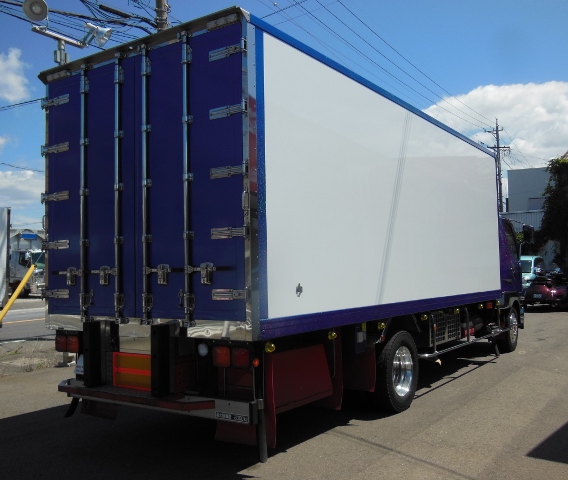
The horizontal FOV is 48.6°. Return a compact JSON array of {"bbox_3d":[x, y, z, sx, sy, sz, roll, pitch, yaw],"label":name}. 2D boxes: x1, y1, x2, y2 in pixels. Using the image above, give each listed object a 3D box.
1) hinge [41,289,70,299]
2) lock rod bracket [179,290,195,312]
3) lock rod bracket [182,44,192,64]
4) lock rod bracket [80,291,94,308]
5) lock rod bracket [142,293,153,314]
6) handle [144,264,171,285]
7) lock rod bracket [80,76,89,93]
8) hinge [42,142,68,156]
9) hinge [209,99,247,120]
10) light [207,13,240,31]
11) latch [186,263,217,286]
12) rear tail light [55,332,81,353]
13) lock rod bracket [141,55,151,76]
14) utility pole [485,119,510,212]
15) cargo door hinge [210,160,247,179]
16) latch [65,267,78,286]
[{"bbox_3d":[-2.039,0.477,5.605,0.340,0.090,0.060,-3,-4,33],"label":"hinge"},{"bbox_3d":[-0.739,0.465,4.765,0.110,0.170,0.060,-3,-4,33],"label":"lock rod bracket"},{"bbox_3d":[-0.761,-1.446,4.919,0.080,0.150,0.055,-3,-4,33],"label":"lock rod bracket"},{"bbox_3d":[-1.759,0.530,5.599,0.120,0.155,0.060,-3,-4,34],"label":"lock rod bracket"},{"bbox_3d":[-1.082,0.502,4.984,0.085,0.170,0.060,-3,-4,33],"label":"lock rod bracket"},{"bbox_3d":[-1.007,0.276,5.000,0.250,0.160,0.080,-3,-4,33],"label":"handle"},{"bbox_3d":[-1.812,-1.413,5.724,0.070,0.145,0.050,-3,-4,34],"label":"lock rod bracket"},{"bbox_3d":[-2.077,-0.817,5.684,0.340,0.095,0.060,-3,-4,33],"label":"hinge"},{"bbox_3d":[-0.418,-0.958,4.625,0.330,0.100,0.060,-3,-4,33],"label":"hinge"},{"bbox_3d":[-0.471,-1.673,4.819,0.300,0.070,0.050,-3,-4,34],"label":"light"},{"bbox_3d":[-0.616,0.251,4.689,0.250,0.160,0.080,-3,-4,33],"label":"latch"},{"bbox_3d":[-1.970,0.947,5.755,0.335,0.148,0.080,-3,-4,33],"label":"rear tail light"},{"bbox_3d":[-1.154,-1.462,5.274,0.075,0.155,0.050,-3,-4,34],"label":"lock rod bracket"},{"bbox_3d":[14.436,-2.526,41.892,1.700,11.122,0.600,-3,-3,33],"label":"utility pole"},{"bbox_3d":[-0.412,-0.521,4.656,0.325,0.100,0.050,-3,-4,33],"label":"cargo door hinge"},{"bbox_3d":[-1.933,0.332,5.725,0.110,0.170,0.060,-3,-4,34],"label":"latch"}]

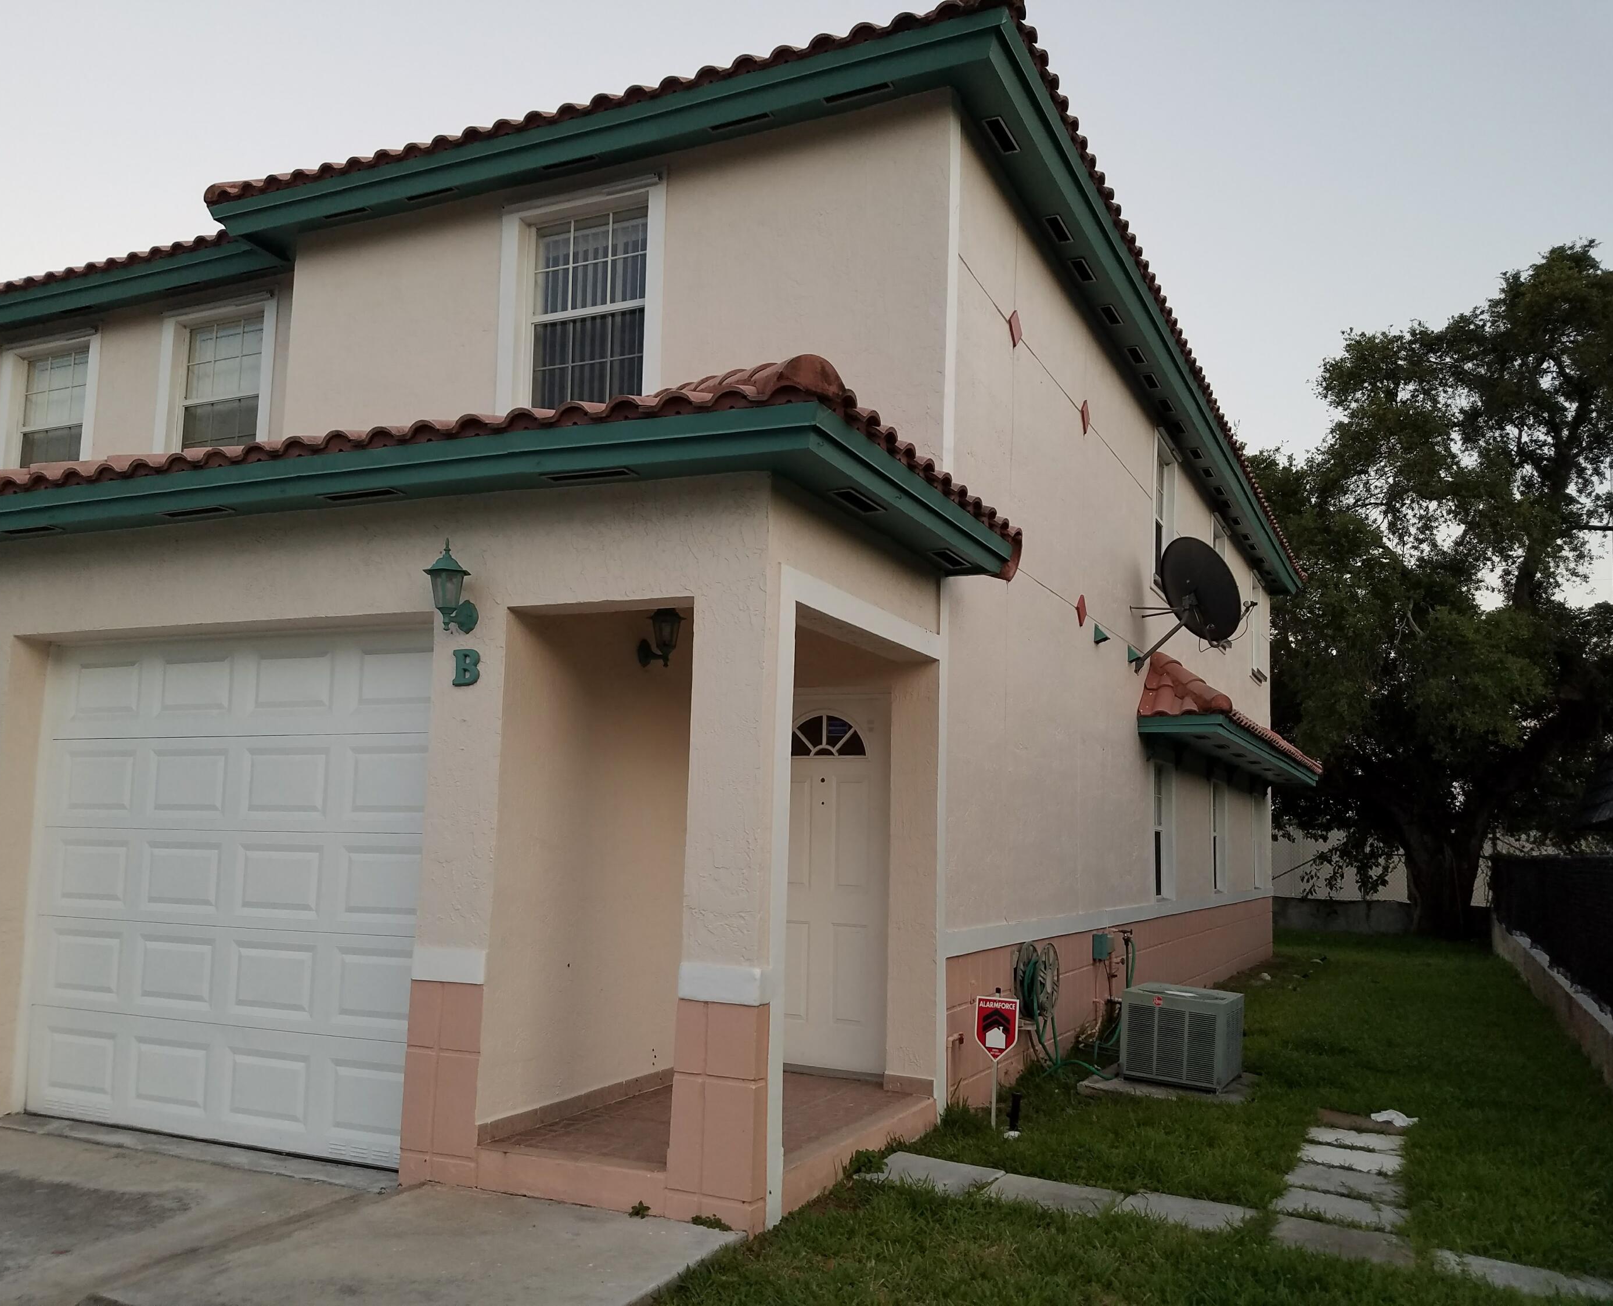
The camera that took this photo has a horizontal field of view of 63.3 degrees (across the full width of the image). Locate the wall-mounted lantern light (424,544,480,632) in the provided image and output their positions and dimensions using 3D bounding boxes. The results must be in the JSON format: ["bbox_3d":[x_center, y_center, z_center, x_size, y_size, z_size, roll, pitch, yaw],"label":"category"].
[{"bbox_3d":[-1.499,-0.289,5.484,0.240,0.395,0.280,-3,-10,25],"label":"wall-mounted lantern light"}]

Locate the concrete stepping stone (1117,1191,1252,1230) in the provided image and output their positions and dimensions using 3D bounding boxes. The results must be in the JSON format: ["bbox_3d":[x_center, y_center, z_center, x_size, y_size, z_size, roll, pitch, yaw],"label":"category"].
[{"bbox_3d":[1.524,2.250,5.237,0.510,0.050,0.400,-4,-10,31],"label":"concrete stepping stone"}]

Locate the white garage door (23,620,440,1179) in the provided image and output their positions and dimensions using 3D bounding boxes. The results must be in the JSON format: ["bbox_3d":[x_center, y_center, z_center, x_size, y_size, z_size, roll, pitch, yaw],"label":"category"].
[{"bbox_3d":[-2.778,1.113,6.303,2.760,2.440,0.070,-3,-10,25],"label":"white garage door"}]

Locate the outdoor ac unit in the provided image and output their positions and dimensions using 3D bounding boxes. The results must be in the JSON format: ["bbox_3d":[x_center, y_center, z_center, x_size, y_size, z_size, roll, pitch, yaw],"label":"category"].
[{"bbox_3d":[2.406,2.429,8.317,0.610,0.540,0.670,-3,-10,29],"label":"outdoor ac unit"}]

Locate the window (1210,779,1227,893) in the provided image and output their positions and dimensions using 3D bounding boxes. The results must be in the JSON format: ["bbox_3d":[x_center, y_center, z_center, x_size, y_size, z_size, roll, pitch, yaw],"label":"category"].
[{"bbox_3d":[4.616,2.092,14.775,0.120,1.192,0.891,-3,-9,26],"label":"window"}]

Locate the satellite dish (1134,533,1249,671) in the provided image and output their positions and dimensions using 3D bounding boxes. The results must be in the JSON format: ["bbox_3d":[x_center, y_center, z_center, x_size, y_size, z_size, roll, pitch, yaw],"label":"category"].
[{"bbox_3d":[3.401,-0.395,11.696,0.950,1.150,1.050,4,-9,-19],"label":"satellite dish"}]

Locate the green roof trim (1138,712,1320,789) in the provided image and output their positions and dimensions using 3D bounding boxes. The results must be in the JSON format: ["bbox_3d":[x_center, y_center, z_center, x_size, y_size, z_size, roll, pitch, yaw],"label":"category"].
[{"bbox_3d":[5.030,1.220,14.828,0.671,0.171,8.837,-3,-9,26],"label":"green roof trim"}]

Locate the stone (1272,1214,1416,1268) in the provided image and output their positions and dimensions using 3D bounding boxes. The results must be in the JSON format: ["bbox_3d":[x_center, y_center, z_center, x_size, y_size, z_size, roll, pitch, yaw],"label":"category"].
[{"bbox_3d":[2.004,2.196,4.877,0.480,0.050,0.380,-3,-9,26],"label":"stone"}]

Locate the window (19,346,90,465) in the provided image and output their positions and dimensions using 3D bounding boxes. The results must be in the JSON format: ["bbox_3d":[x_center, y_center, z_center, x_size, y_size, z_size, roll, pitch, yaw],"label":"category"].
[{"bbox_3d":[-6.294,-1.869,10.981,0.973,1.343,0.120,-3,-9,26],"label":"window"}]

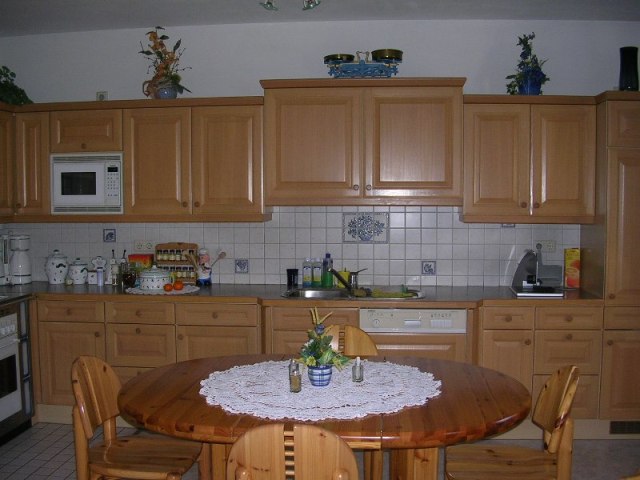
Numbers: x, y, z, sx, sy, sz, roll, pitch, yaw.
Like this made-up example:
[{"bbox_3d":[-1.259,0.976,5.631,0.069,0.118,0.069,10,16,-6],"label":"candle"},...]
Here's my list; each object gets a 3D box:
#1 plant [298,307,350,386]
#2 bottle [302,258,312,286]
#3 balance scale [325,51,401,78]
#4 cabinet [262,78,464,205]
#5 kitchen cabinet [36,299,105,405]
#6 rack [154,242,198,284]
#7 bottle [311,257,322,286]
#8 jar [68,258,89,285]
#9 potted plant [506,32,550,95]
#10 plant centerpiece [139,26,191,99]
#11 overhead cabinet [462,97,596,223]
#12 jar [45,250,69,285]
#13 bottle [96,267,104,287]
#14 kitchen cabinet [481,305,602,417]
[{"bbox_3d":[0.015,0.389,2.587,0.190,0.295,0.175,0,3,5],"label":"plant"},{"bbox_3d":[-0.077,0.212,4.572,0.062,0.196,0.045,0,3,5],"label":"bottle"},{"bbox_3d":[0.254,-1.039,4.190,0.452,0.164,0.200,0,4,5],"label":"balance scale"},{"bbox_3d":[0.274,-0.594,4.407,1.225,0.760,0.420,0,3,5],"label":"cabinet"},{"bbox_3d":[-1.479,0.674,4.543,0.446,0.663,0.580,0,4,5],"label":"kitchen cabinet"},{"bbox_3d":[-0.958,0.157,4.702,0.288,0.280,0.085,0,4,5],"label":"rack"},{"bbox_3d":[-0.012,0.212,4.566,0.064,0.196,0.045,0,3,5],"label":"bottle"},{"bbox_3d":[-1.634,0.209,4.753,0.142,0.178,0.135,0,3,0],"label":"jar"},{"bbox_3d":[1.278,-1.073,4.313,0.275,0.420,0.220,0,3,5],"label":"potted plant"},{"bbox_3d":[-0.999,-1.127,4.525,0.345,0.500,0.270,0,3,5],"label":"plant centerpiece"},{"bbox_3d":[1.260,-0.484,4.331,0.800,0.749,0.354,0,4,5],"label":"overhead cabinet"},{"bbox_3d":[-1.780,0.181,4.761,0.158,0.236,0.142,0,3,5],"label":"jar"},{"bbox_3d":[-1.441,0.242,4.615,0.044,0.123,0.042,0,4,5],"label":"bottle"},{"bbox_3d":[1.288,0.686,4.280,0.697,0.663,0.580,0,4,5],"label":"kitchen cabinet"}]

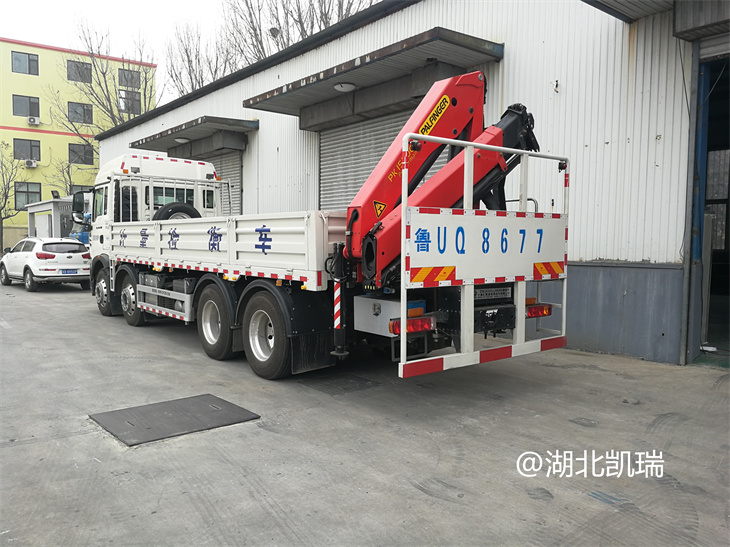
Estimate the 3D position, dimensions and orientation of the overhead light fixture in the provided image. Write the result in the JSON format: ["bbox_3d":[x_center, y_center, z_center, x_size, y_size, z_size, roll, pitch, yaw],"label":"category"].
[{"bbox_3d":[-0.385,-3.650,11.234,0.420,0.125,0.420,0,3,0],"label":"overhead light fixture"}]

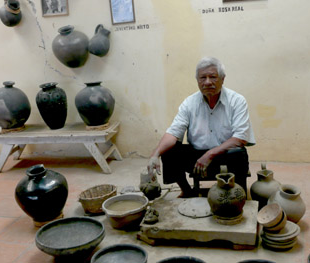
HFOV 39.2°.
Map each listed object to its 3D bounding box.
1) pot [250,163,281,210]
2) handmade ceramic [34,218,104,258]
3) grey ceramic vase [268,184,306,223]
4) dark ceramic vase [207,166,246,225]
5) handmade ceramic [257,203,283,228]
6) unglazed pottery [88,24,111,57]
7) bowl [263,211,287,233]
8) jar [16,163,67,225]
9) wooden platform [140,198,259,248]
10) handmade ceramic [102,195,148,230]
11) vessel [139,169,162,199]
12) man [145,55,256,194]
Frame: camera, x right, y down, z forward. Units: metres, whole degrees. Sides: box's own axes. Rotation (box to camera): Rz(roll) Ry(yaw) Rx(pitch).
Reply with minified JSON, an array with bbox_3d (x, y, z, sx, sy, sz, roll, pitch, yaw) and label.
[{"bbox_3d":[0.661,0.340,2.598,0.179,0.240,0.194,-1,16,9],"label":"pot"},{"bbox_3d":[-0.477,0.648,2.510,0.403,0.141,0.403,1,18,19],"label":"handmade ceramic"},{"bbox_3d":[0.808,0.459,2.654,0.230,0.220,0.230,9,21,16],"label":"grey ceramic vase"},{"bbox_3d":[0.366,0.327,2.214,0.193,0.244,0.208,-2,16,5],"label":"dark ceramic vase"},{"bbox_3d":[0.596,0.442,2.214,0.137,0.066,0.137,-33,22,13],"label":"handmade ceramic"},{"bbox_3d":[-0.455,-0.766,3.714,0.166,0.252,0.161,34,26,6],"label":"unglazed pottery"},{"bbox_3d":[0.620,0.468,2.223,0.139,0.067,0.139,-33,22,13],"label":"bowl"},{"bbox_3d":[-0.663,0.380,2.583,0.300,0.328,0.300,-9,15,2],"label":"jar"},{"bbox_3d":[0.296,0.557,2.678,0.670,0.103,0.388,0,18,17],"label":"wooden platform"},{"bbox_3d":[-0.167,0.476,2.526,0.266,0.114,0.260,-3,15,0],"label":"handmade ceramic"},{"bbox_3d":[-0.033,0.382,3.022,0.146,0.191,0.146,1,18,19],"label":"vessel"},{"bbox_3d":[0.309,-0.037,2.817,0.640,0.890,0.630,0,16,12],"label":"man"}]

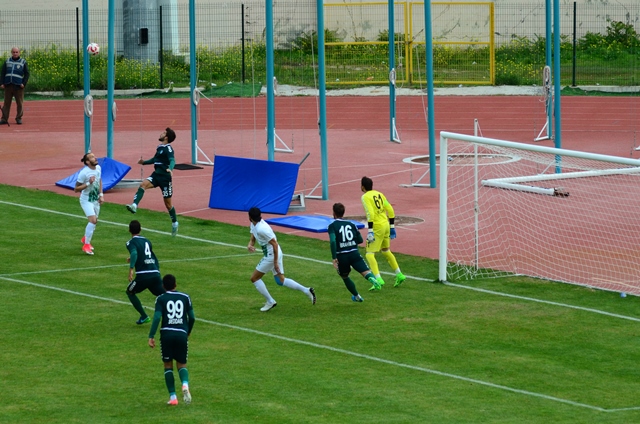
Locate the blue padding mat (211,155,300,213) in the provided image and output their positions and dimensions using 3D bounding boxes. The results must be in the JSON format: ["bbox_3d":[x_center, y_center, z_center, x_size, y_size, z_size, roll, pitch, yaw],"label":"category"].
[{"bbox_3d":[-1.262,-0.494,90.803,1.970,1.000,0.070,6,-8,39],"label":"blue padding mat"}]

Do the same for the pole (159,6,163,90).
[{"bbox_3d":[-3.867,-4.007,116.800,0.055,2.010,0.055,-1,7,0],"label":"pole"}]

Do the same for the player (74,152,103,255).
[{"bbox_3d":[-4.094,-0.144,84.502,0.470,1.800,0.420,-7,9,-40],"label":"player"}]

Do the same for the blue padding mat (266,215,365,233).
[{"bbox_3d":[-0.110,0.190,88.297,1.000,0.070,1.930,-5,8,-31],"label":"blue padding mat"}]

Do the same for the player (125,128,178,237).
[{"bbox_3d":[-2.958,-0.521,84.600,0.750,1.920,0.600,-7,9,-43],"label":"player"}]

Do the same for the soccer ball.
[{"bbox_3d":[-4.046,-2.906,85.500,0.220,0.220,0.220,-1,7,0],"label":"soccer ball"}]

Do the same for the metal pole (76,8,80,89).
[{"bbox_3d":[-5.889,-3.993,116.800,0.055,1.960,0.055,-1,7,0],"label":"metal pole"}]

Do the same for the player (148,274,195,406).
[{"bbox_3d":[-2.090,1.796,67.557,0.660,1.830,0.500,-1,7,-3],"label":"player"}]

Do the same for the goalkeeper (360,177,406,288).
[{"bbox_3d":[1.061,0.320,79.765,0.720,1.820,0.550,-3,7,-14],"label":"goalkeeper"}]

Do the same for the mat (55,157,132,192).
[{"bbox_3d":[-4.480,-0.730,95.200,1.000,0.500,1.900,-5,8,-30],"label":"mat"}]

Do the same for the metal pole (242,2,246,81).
[{"bbox_3d":[-1.862,-4.047,116.800,0.055,2.020,0.055,-1,7,0],"label":"metal pole"}]

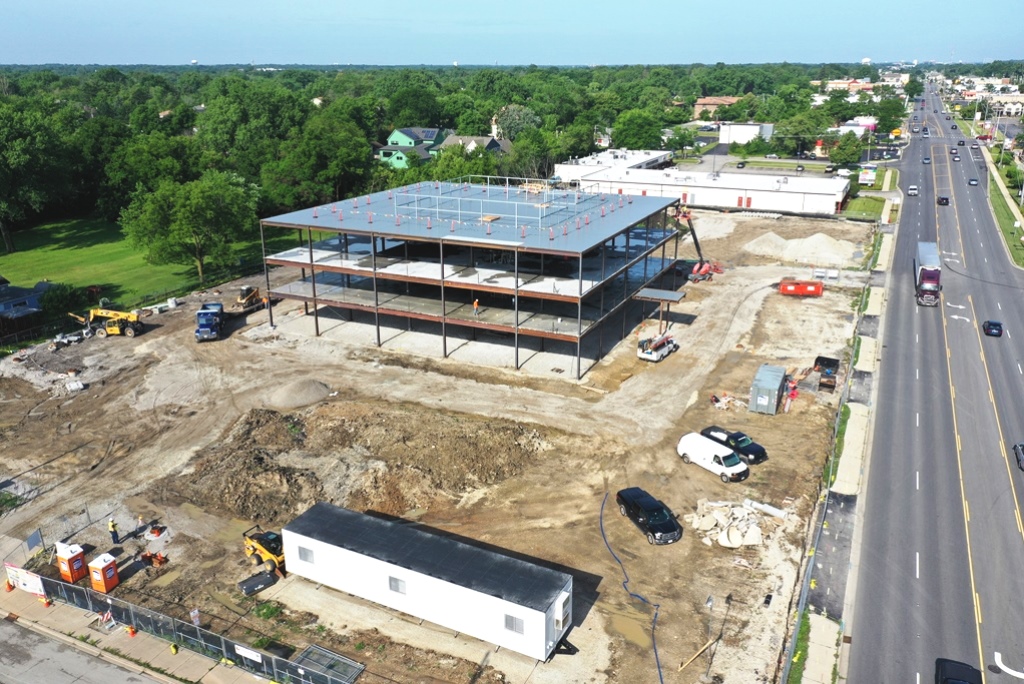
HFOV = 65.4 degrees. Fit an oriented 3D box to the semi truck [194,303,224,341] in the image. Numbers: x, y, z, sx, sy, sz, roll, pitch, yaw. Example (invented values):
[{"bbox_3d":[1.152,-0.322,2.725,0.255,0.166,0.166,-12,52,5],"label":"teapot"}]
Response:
[{"bbox_3d":[-36.733,-2.588,96.923,2.400,2.850,6.800,-4,20,-10],"label":"semi truck"}]

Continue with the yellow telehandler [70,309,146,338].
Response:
[{"bbox_3d":[-48.550,-2.261,95.702,7.700,3.100,2.500,-1,19,-2],"label":"yellow telehandler"}]

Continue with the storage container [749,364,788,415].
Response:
[{"bbox_3d":[24.556,4.555,76.454,2.420,2.620,5.900,9,21,24],"label":"storage container"}]

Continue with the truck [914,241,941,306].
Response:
[{"bbox_3d":[59.092,-9.979,113.277,2.600,4.100,21.700,9,21,24],"label":"truck"}]

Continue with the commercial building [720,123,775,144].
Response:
[{"bbox_3d":[85.148,-75.732,289.362,14.100,6.400,16.000,12,23,30],"label":"commercial building"}]

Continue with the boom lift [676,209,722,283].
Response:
[{"bbox_3d":[27.204,-14.119,116.253,7.800,11.300,3.400,-16,25,-37],"label":"boom lift"}]

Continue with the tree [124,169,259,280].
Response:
[{"bbox_3d":[-47.552,-16.661,116.901,20.000,16.500,19.000,0,19,0],"label":"tree"}]

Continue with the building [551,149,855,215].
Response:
[{"bbox_3d":[49.486,-43.579,208.160,73.000,5.400,63.000,9,21,24],"label":"building"}]

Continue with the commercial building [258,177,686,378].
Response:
[{"bbox_3d":[-3.358,-11.929,103.588,40.726,15.900,36.912,9,21,24],"label":"commercial building"}]

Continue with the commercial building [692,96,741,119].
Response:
[{"bbox_3d":[102.960,-116.537,398.219,20.500,9.600,15.000,7,21,21],"label":"commercial building"}]

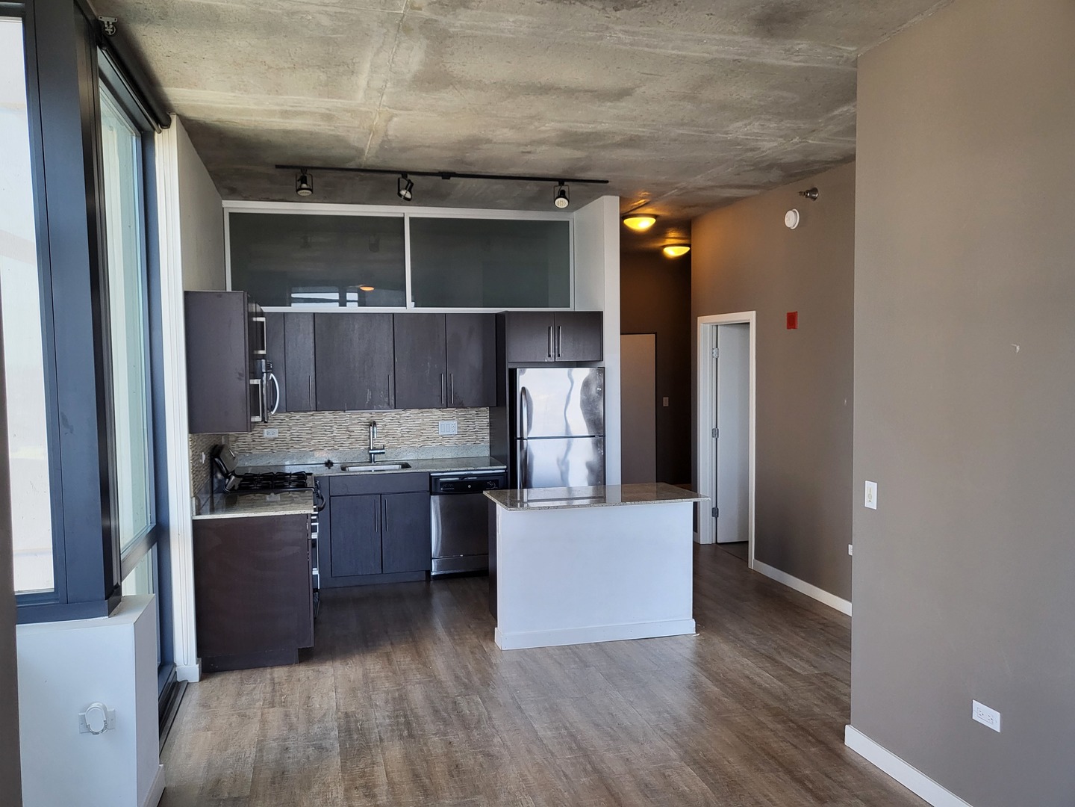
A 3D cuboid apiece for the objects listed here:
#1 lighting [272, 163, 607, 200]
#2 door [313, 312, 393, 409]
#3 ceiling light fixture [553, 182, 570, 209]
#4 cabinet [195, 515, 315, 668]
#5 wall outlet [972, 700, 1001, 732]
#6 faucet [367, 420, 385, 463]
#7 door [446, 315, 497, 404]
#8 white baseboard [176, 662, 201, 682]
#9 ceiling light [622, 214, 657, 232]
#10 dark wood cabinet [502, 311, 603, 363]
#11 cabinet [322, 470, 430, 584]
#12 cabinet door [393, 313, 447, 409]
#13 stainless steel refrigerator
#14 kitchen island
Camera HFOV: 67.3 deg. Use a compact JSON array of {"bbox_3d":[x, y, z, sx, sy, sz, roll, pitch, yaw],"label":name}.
[{"bbox_3d":[-0.598,-1.498,5.594,2.299,0.199,0.119,-1,3,-15],"label":"lighting"},{"bbox_3d":[-1.450,-0.331,6.431,0.615,0.766,0.022,-1,3,-15],"label":"door"},{"bbox_3d":[0.173,-1.489,5.801,0.119,0.189,0.139,0,3,3],"label":"ceiling light fixture"},{"bbox_3d":[-1.692,1.066,4.906,0.643,0.877,0.615,-1,3,-16],"label":"cabinet"},{"bbox_3d":[1.611,1.123,2.903,0.008,0.069,0.116,-1,3,-16],"label":"wall outlet"},{"bbox_3d":[-1.327,0.326,6.686,0.131,0.350,0.208,-1,3,-16],"label":"faucet"},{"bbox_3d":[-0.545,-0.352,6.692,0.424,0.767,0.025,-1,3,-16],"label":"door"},{"bbox_3d":[-1.937,1.484,4.491,0.129,0.091,0.124,-1,3,-15],"label":"white baseboard"},{"bbox_3d":[0.932,-1.635,7.345,0.321,0.124,0.321,0,3,0],"label":"ceiling light"},{"bbox_3d":[0.052,-0.551,6.788,0.807,0.398,0.682,-1,3,-15],"label":"dark wood cabinet"},{"bbox_3d":[-1.317,0.976,6.549,0.826,0.870,0.589,-1,3,-15],"label":"cabinet"},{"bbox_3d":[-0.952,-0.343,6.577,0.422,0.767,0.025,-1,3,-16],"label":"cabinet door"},{"bbox_3d":[0.111,0.543,6.781,0.729,1.679,0.755,-1,3,-15],"label":"stainless steel refrigerator"},{"bbox_3d":[0.363,1.023,5.148,1.287,0.901,0.670,-1,3,-16],"label":"kitchen island"}]

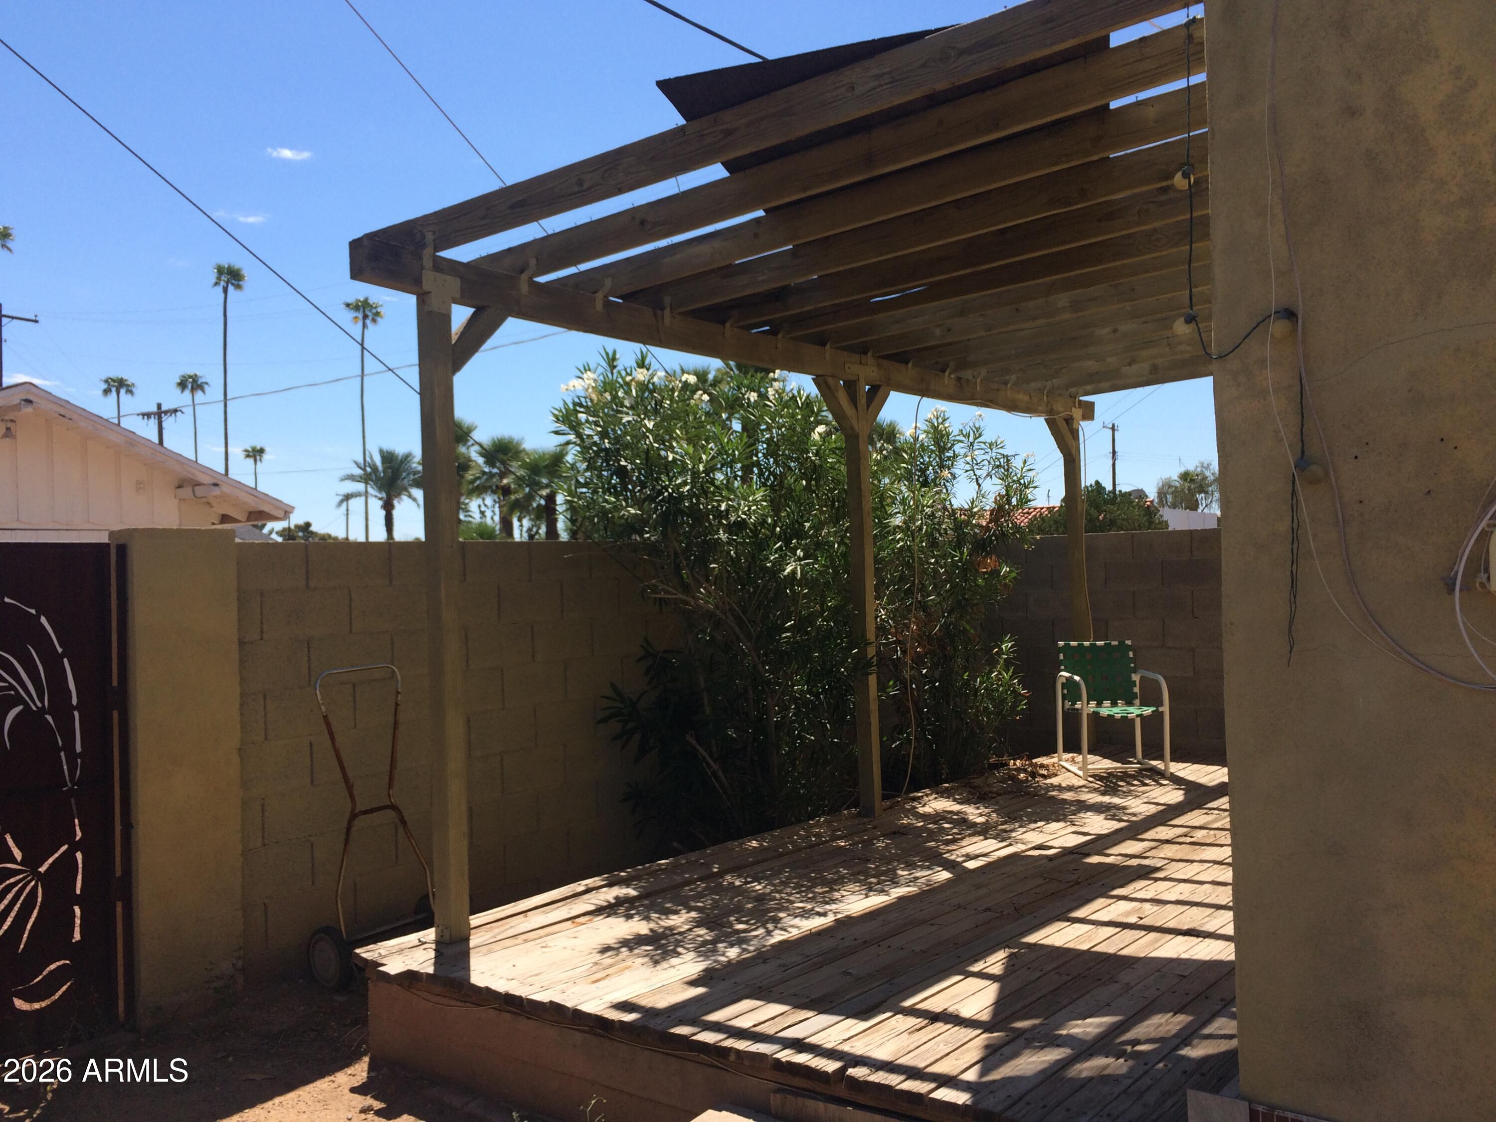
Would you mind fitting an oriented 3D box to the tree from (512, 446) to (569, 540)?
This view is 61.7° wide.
[{"bbox_3d":[-8.798,-1.470,53.984,2.568,6.983,2.568,-1,0,0],"label":"tree"}]

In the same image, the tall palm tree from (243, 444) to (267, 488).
[{"bbox_3d":[-50.899,-4.305,129.965,2.546,15.522,2.546,-1,0,0],"label":"tall palm tree"}]

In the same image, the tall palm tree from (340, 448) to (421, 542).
[{"bbox_3d":[-17.162,-1.568,59.983,4.476,7.666,4.476,-1,0,0],"label":"tall palm tree"}]

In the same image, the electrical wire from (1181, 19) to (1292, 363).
[{"bbox_3d":[1.002,-0.759,2.570,0.220,0.710,0.080,-2,0,38],"label":"electrical wire"}]

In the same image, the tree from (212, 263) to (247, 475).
[{"bbox_3d":[-35.267,-8.783,85.948,2.406,23.265,2.406,-1,0,0],"label":"tree"}]

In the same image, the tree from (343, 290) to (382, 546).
[{"bbox_3d":[-25.166,-7.480,82.955,2.709,20.110,2.709,-1,0,0],"label":"tree"}]

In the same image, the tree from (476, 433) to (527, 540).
[{"bbox_3d":[-10.903,-1.743,54.983,2.616,7.647,2.616,-1,0,0],"label":"tree"}]

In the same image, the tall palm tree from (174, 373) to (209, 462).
[{"bbox_3d":[-43.225,-5.825,97.960,2.742,17.875,2.742,-1,0,0],"label":"tall palm tree"}]

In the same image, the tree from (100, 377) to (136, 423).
[{"bbox_3d":[-49.030,-5.613,97.960,2.833,17.752,2.833,-1,0,0],"label":"tree"}]

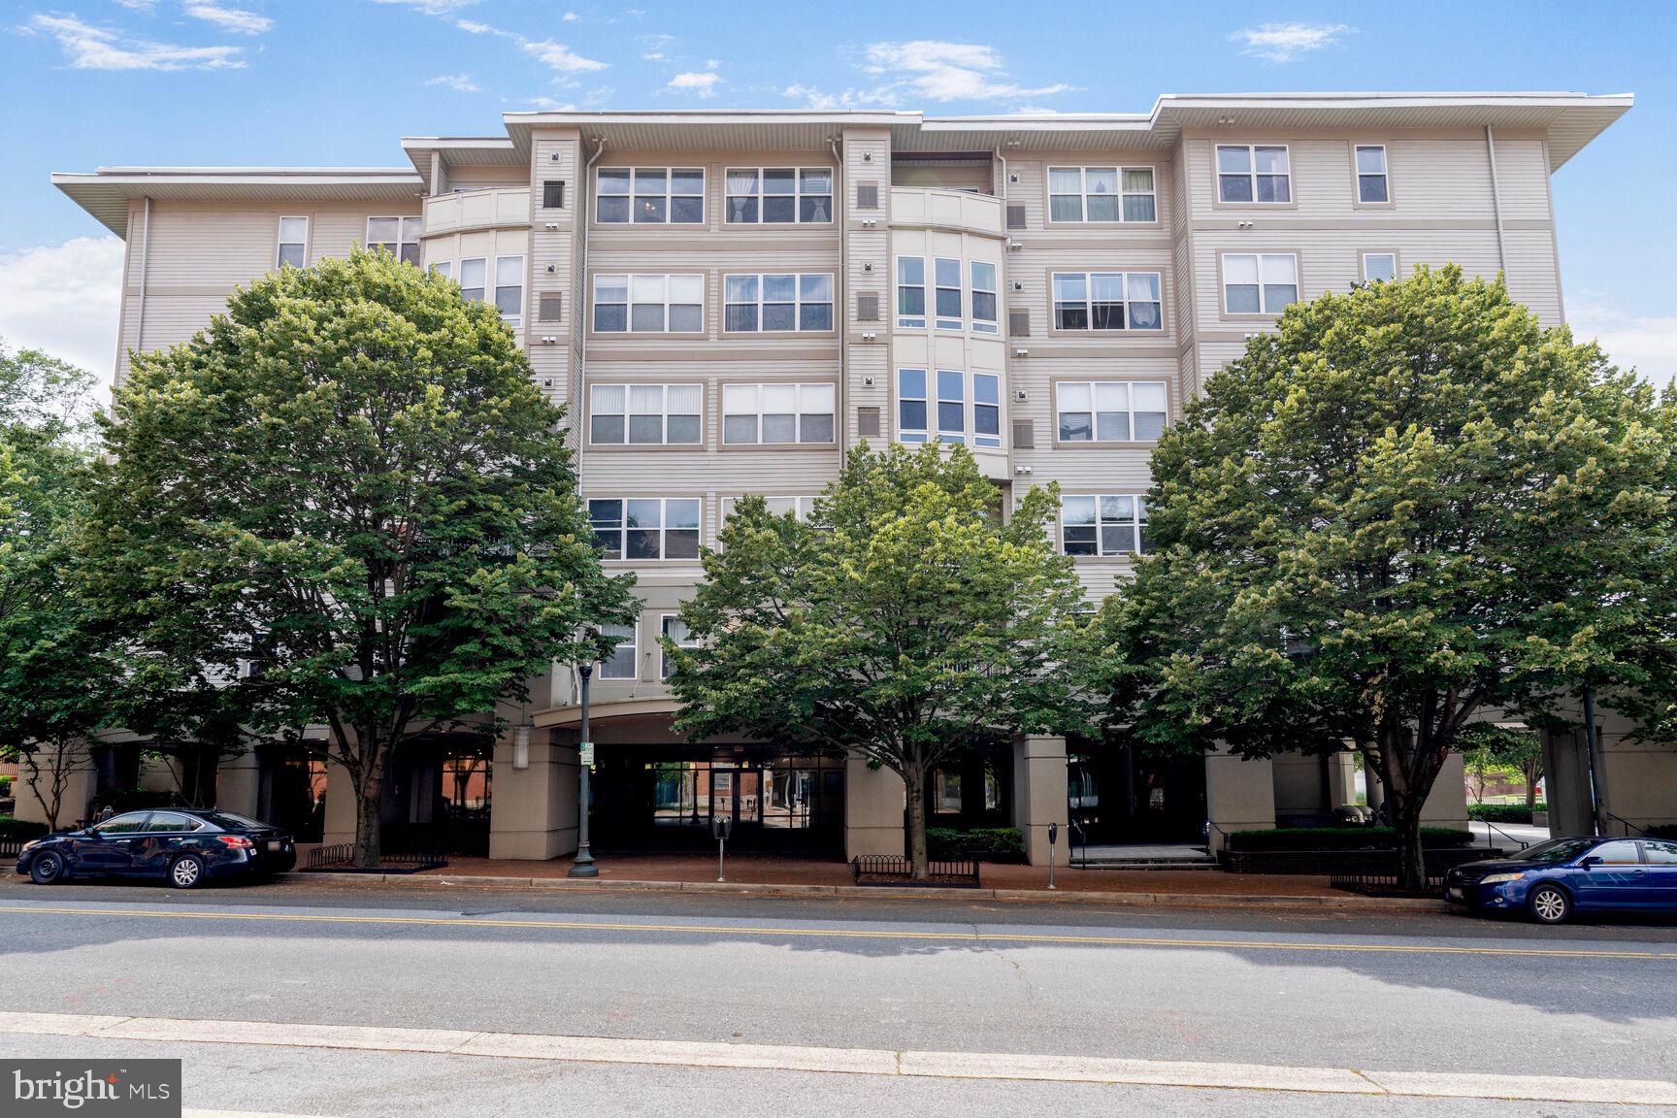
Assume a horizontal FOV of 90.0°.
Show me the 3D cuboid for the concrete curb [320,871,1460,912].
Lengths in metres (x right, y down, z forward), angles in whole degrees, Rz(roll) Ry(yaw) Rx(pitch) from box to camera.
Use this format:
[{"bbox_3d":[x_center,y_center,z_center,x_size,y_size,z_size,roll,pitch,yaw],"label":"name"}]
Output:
[{"bbox_3d":[0.170,6.840,17.300,23.900,0.170,0.250,0,-10,3],"label":"concrete curb"}]

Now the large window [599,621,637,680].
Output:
[{"bbox_3d":[-5.890,2.360,22.300,0.990,1.760,0.120,0,-10,0],"label":"large window"}]

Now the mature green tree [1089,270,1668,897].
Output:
[{"bbox_3d":[11.000,0.380,18.000,11.200,13.400,10.300,-1,-10,3],"label":"mature green tree"}]

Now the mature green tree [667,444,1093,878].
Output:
[{"bbox_3d":[0.900,2.230,18.300,8.900,9.400,8.400,-1,-10,3],"label":"mature green tree"}]

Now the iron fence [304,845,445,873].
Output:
[{"bbox_3d":[-10.310,6.690,18.690,2.500,0.500,1.450,-1,-10,3],"label":"iron fence"}]

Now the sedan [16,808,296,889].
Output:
[{"bbox_3d":[-13.550,5.740,16.850,4.860,1.470,1.830,-1,-10,3],"label":"sedan"}]

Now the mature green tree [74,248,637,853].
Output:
[{"bbox_3d":[-10.000,-0.050,19.000,11.000,13.900,10.300,-1,-10,3],"label":"mature green tree"}]

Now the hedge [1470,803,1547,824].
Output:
[{"bbox_3d":[29.600,11.200,37.000,4.200,0.880,1.200,0,-10,0],"label":"hedge"}]

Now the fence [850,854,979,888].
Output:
[{"bbox_3d":[1.670,6.710,18.100,2.530,0.500,1.450,-1,-10,3],"label":"fence"}]

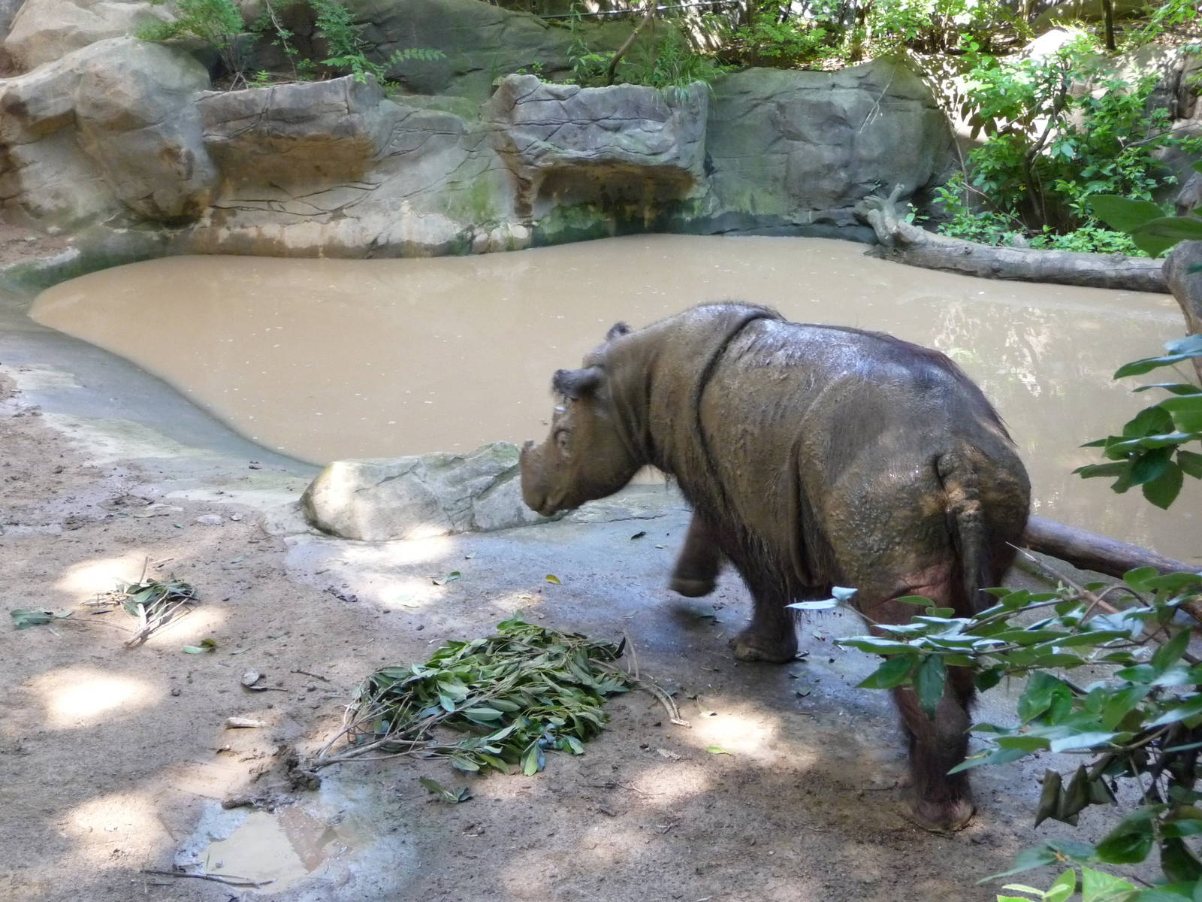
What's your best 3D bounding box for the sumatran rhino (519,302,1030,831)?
[{"bbox_3d":[0.570,0.175,6.866,0.855,1.310,2.256,-10,18,-33],"label":"sumatran rhino"}]

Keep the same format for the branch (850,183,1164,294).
[{"bbox_3d":[3.319,-1.712,15.966,2.665,0.580,0.420,13,20,39],"label":"branch"}]

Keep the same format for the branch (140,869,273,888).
[{"bbox_3d":[-1.102,1.184,5.602,0.397,0.020,0.069,2,15,6],"label":"branch"}]

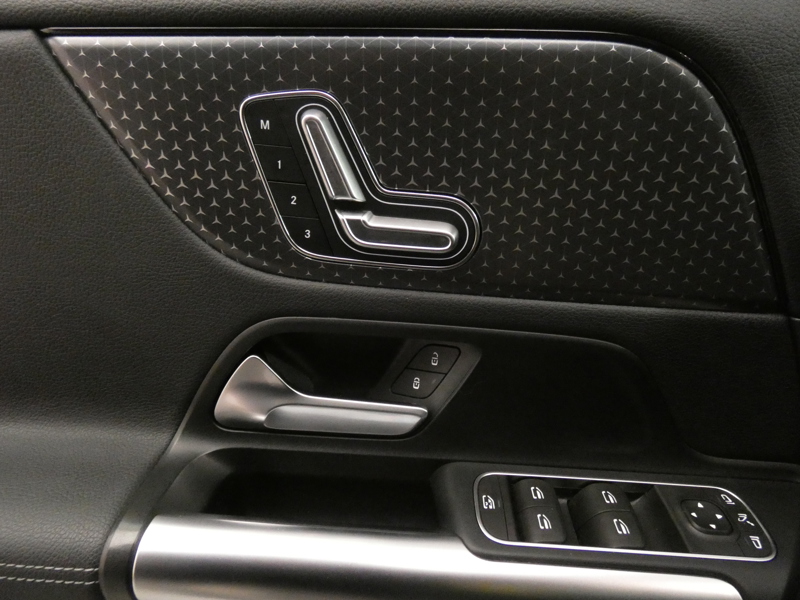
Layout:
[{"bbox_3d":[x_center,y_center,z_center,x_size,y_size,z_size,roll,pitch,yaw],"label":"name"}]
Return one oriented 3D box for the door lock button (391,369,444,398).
[{"bbox_3d":[0.010,0.048,0.266,0.031,0.015,0.006,6,22,13],"label":"door lock button"}]

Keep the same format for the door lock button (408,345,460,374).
[{"bbox_3d":[0.019,0.033,0.260,0.031,0.015,0.006,6,22,13],"label":"door lock button"}]

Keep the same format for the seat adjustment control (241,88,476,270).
[{"bbox_3d":[-0.019,-0.057,0.232,0.123,0.087,0.020,2,21,3],"label":"seat adjustment control"}]

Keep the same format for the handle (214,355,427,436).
[{"bbox_3d":[-0.044,0.054,0.262,0.115,0.040,0.030,2,21,3],"label":"handle"}]

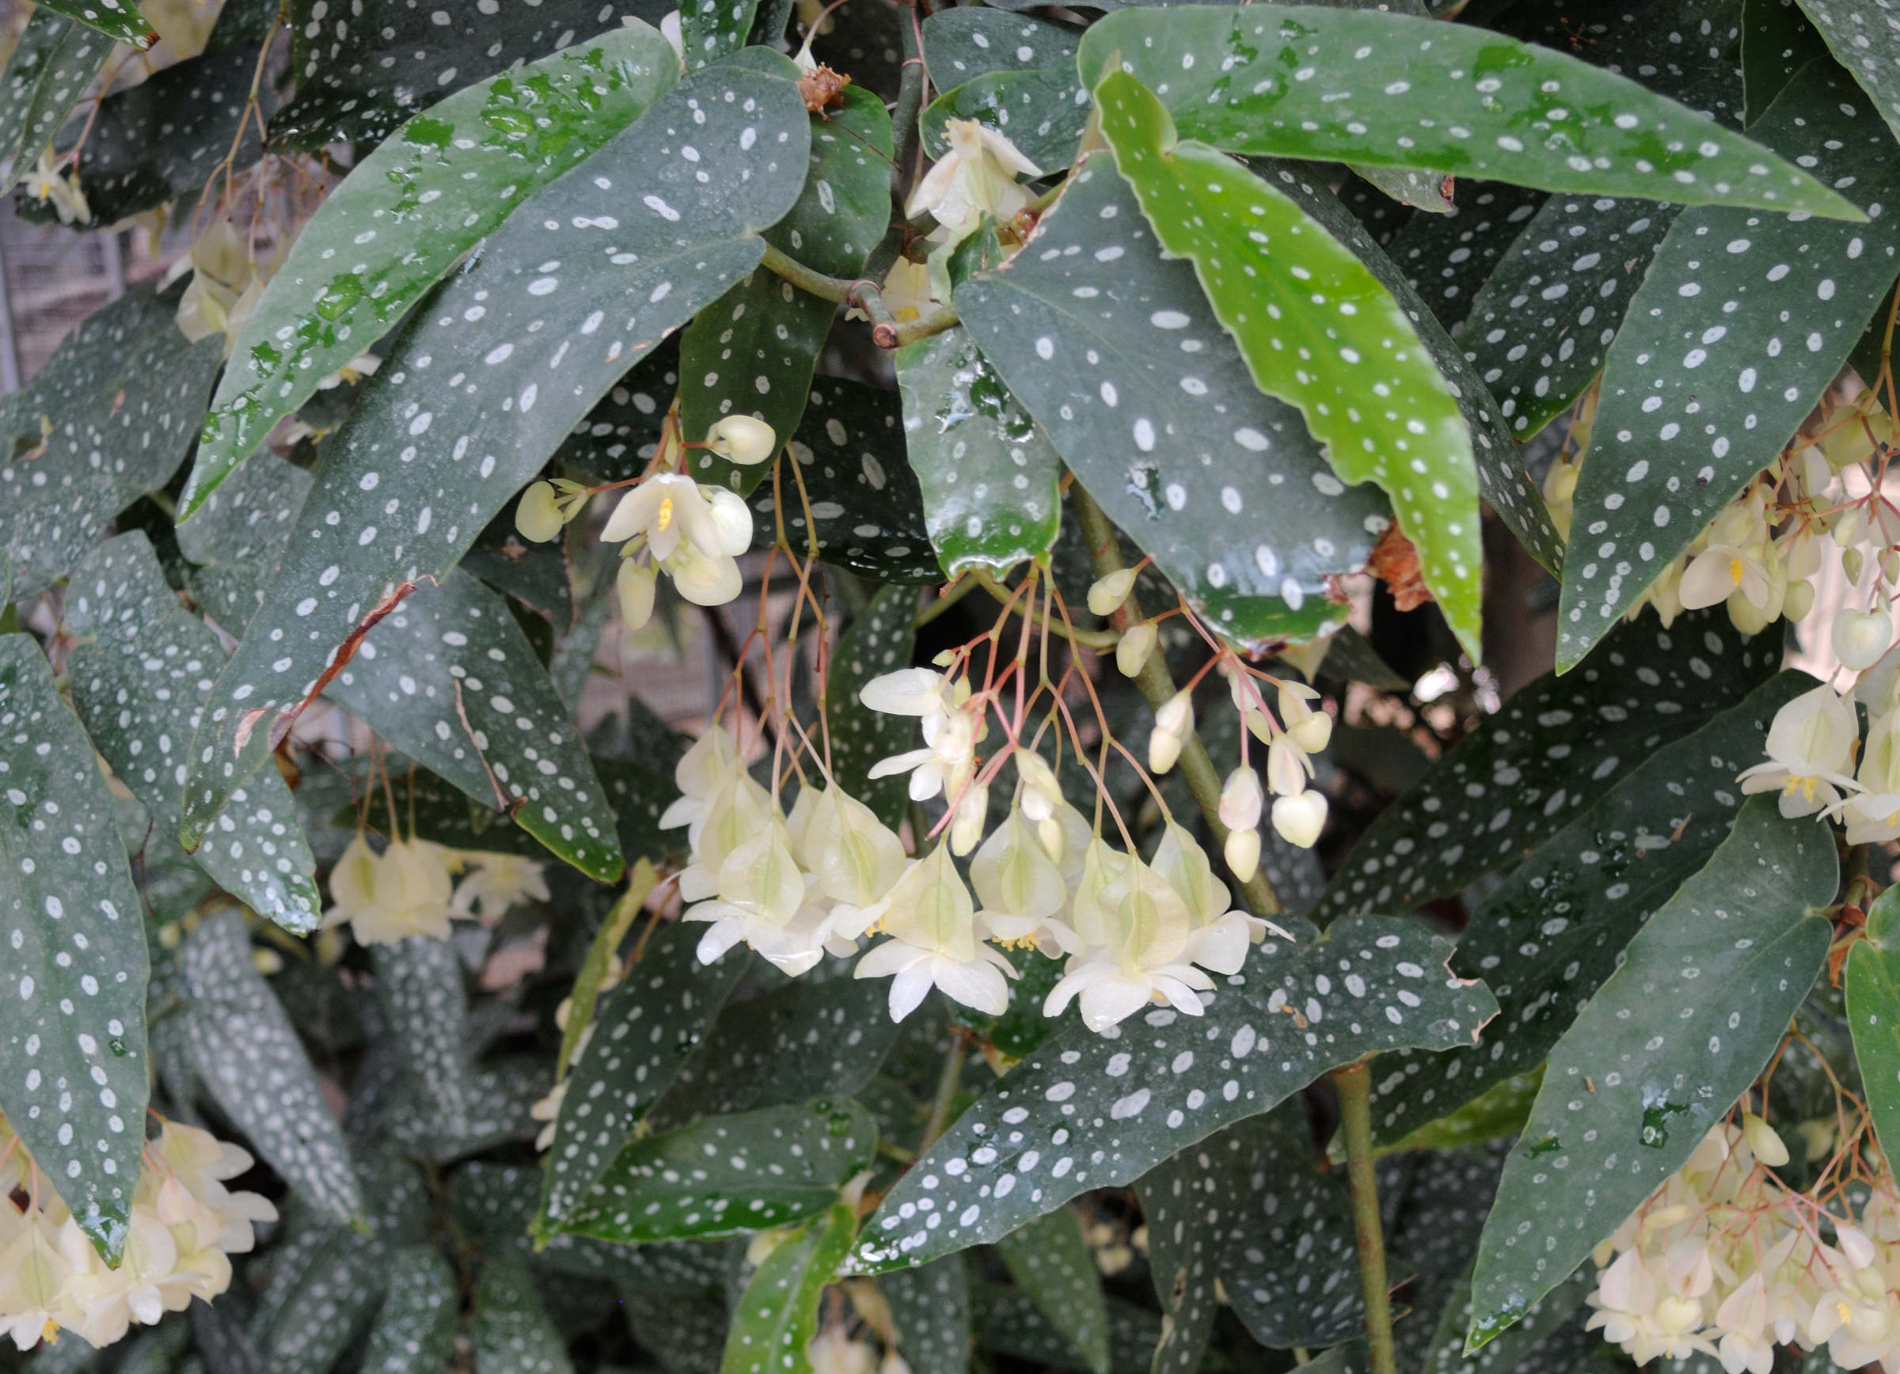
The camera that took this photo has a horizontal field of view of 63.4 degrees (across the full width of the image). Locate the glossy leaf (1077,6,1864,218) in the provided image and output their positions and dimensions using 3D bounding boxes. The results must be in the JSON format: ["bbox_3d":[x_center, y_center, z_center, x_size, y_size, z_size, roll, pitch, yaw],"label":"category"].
[{"bbox_3d":[0.130,-0.146,0.392,0.192,0.046,0.019,8,-16,6],"label":"glossy leaf"}]

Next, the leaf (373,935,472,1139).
[{"bbox_3d":[-0.259,0.164,0.750,0.043,0.112,0.014,-8,-18,-35],"label":"leaf"}]

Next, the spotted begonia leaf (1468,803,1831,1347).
[{"bbox_3d":[0.220,0.120,0.480,0.066,0.193,0.035,36,-12,11],"label":"spotted begonia leaf"}]

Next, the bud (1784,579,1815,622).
[{"bbox_3d":[0.276,-0.028,0.500,0.010,0.014,0.009,0,10,0],"label":"bud"}]

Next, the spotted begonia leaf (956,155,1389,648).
[{"bbox_3d":[0.064,-0.088,0.465,0.088,0.161,0.045,-30,-18,-6],"label":"spotted begonia leaf"}]

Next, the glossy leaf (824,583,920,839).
[{"bbox_3d":[-0.030,0.010,0.610,0.045,0.111,0.025,0,-11,11],"label":"glossy leaf"}]

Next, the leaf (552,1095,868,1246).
[{"bbox_3d":[-0.083,0.175,0.560,0.114,0.050,0.030,-13,-26,-10],"label":"leaf"}]

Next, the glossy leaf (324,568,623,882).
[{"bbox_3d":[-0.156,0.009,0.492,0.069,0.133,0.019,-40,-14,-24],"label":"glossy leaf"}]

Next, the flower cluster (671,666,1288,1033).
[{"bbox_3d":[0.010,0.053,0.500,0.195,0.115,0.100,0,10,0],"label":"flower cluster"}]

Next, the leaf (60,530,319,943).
[{"bbox_3d":[-0.269,0.015,0.560,0.066,0.165,0.035,-27,-14,-10],"label":"leaf"}]

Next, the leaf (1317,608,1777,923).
[{"bbox_3d":[0.244,0.027,0.610,0.236,0.080,0.035,-26,-20,-15],"label":"leaf"}]

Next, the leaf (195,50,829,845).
[{"bbox_3d":[-0.122,-0.065,0.440,0.078,0.268,0.050,33,-9,18],"label":"leaf"}]

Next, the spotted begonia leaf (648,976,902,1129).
[{"bbox_3d":[-0.067,0.133,0.569,0.094,0.014,0.055,-15,44,-18],"label":"spotted begonia leaf"}]

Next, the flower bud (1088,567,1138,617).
[{"bbox_3d":[0.053,-0.031,0.500,0.019,0.013,0.011,-43,0,-6],"label":"flower bud"}]

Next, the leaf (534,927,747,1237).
[{"bbox_3d":[-0.118,0.142,0.580,0.052,0.132,0.030,28,-18,0],"label":"leaf"}]

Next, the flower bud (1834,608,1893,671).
[{"bbox_3d":[0.286,-0.015,0.481,0.018,0.019,0.012,0,10,0],"label":"flower bud"}]

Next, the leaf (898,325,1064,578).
[{"bbox_3d":[0.008,-0.067,0.430,0.046,0.077,0.024,-8,-30,-6],"label":"leaf"}]

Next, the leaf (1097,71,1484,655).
[{"bbox_3d":[0.086,-0.084,0.385,0.044,0.159,0.021,-23,-12,-8],"label":"leaf"}]

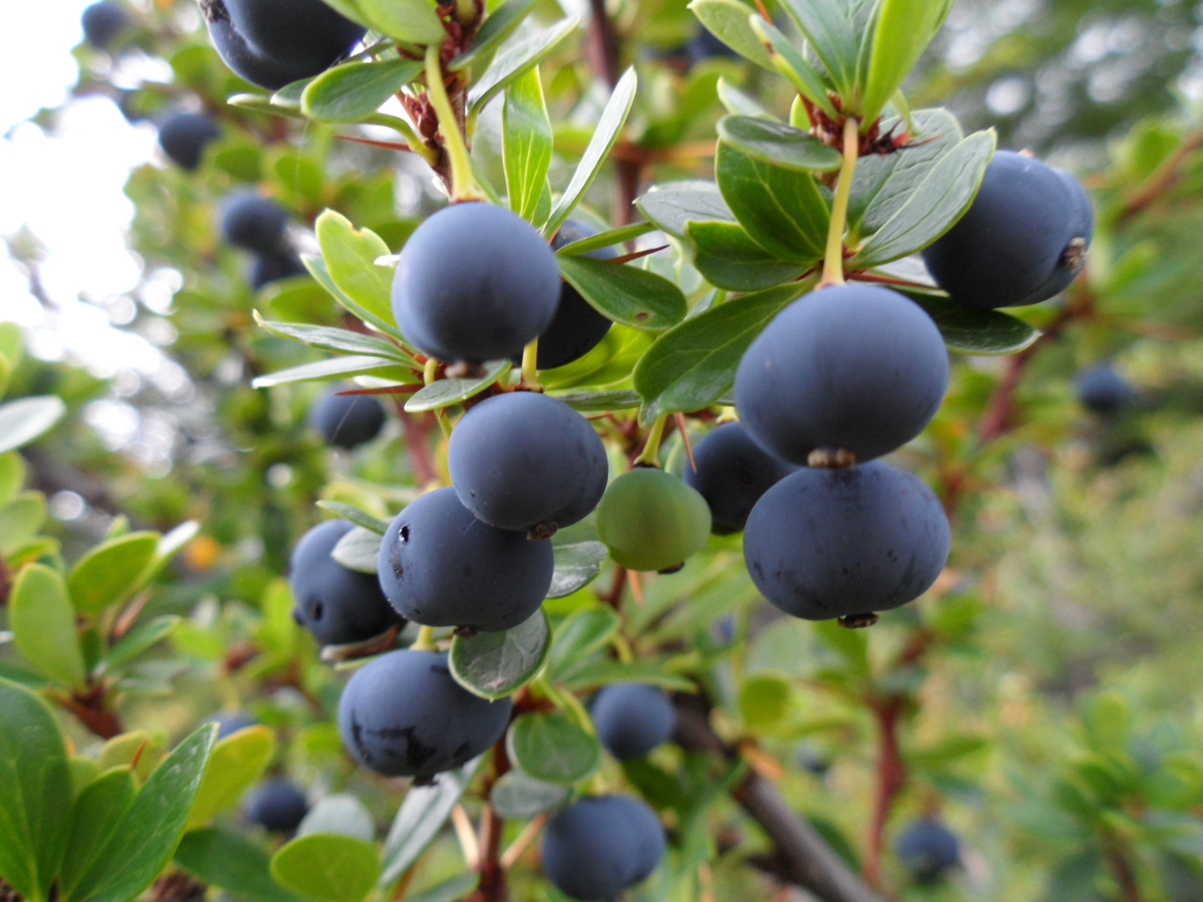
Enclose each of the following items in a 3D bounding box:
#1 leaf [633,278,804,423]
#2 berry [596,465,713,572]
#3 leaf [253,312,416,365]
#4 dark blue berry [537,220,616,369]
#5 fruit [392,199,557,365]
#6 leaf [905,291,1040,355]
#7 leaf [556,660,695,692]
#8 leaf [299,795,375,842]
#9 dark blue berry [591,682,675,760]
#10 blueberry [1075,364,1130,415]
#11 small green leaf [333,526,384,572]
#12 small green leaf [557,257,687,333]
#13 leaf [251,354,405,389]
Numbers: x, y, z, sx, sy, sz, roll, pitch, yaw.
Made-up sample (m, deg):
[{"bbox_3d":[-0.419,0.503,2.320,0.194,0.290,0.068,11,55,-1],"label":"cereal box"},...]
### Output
[{"bbox_3d":[0.009,-0.007,0.069,0.015,0.006,0.002,-38,-10,-12],"label":"leaf"},{"bbox_3d":[0.005,0.006,0.099,0.011,0.009,0.011,-12,3,0],"label":"berry"},{"bbox_3d":[-0.019,-0.008,0.080,0.013,0.002,0.005,17,25,-5],"label":"leaf"},{"bbox_3d":[-0.004,-0.011,0.076,0.011,0.011,0.011,0,0,0],"label":"dark blue berry"},{"bbox_3d":[-0.008,-0.011,0.072,0.011,0.011,0.011,0,-3,0],"label":"fruit"},{"bbox_3d":[0.026,-0.010,0.079,0.015,0.001,0.005,14,40,-11],"label":"leaf"},{"bbox_3d":[0.002,0.019,0.089,0.011,0.002,0.004,1,30,1],"label":"leaf"},{"bbox_3d":[-0.032,0.047,0.128,0.009,0.011,0.003,5,0,-4],"label":"leaf"},{"bbox_3d":[0.004,0.037,0.147,0.011,0.011,0.011,0,-3,0],"label":"dark blue berry"},{"bbox_3d":[0.110,-0.014,0.237,0.012,0.011,0.012,0,3,0],"label":"blueberry"},{"bbox_3d":[-0.017,0.008,0.085,0.009,0.004,0.001,-5,-31,-15],"label":"small green leaf"},{"bbox_3d":[0.001,-0.011,0.076,0.011,0.005,0.002,29,-13,16],"label":"small green leaf"},{"bbox_3d":[-0.022,-0.006,0.087,0.012,0.002,0.005,-6,26,-14],"label":"leaf"}]

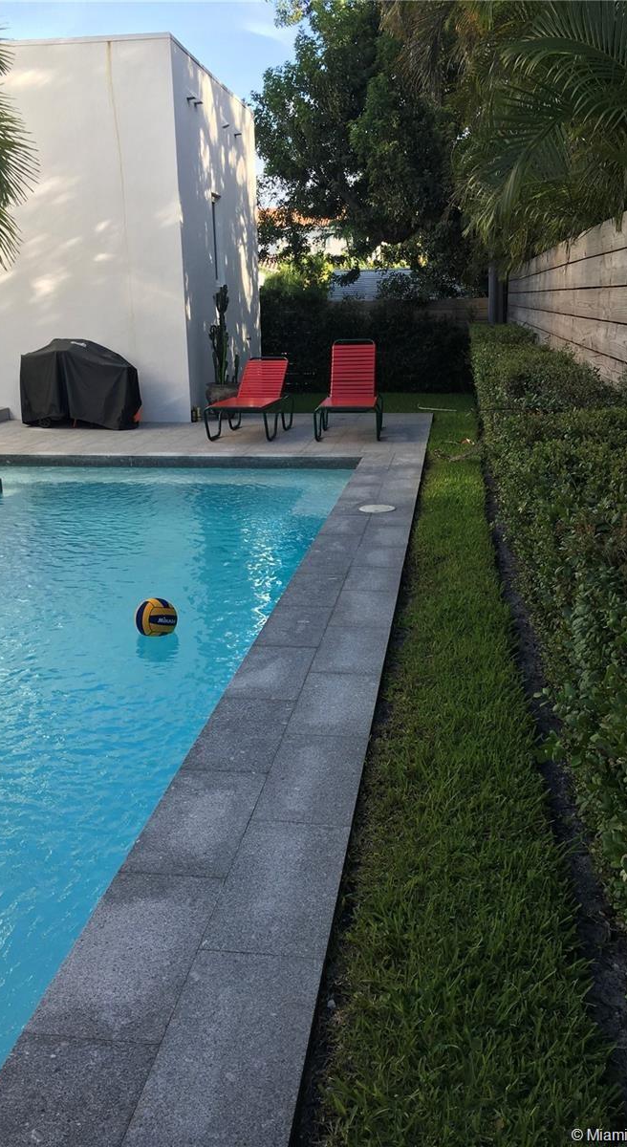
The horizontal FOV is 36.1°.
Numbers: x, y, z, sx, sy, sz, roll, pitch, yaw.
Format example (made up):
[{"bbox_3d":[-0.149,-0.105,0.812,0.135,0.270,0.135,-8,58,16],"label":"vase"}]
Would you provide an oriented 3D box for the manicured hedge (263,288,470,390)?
[{"bbox_3d":[0.904,-3.975,16.432,3.550,1.640,0.850,1,16,8],"label":"manicured hedge"}]

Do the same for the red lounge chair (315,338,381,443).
[{"bbox_3d":[0.433,-2.132,11.083,0.690,1.040,1.740,1,16,6],"label":"red lounge chair"}]

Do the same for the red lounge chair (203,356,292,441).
[{"bbox_3d":[-0.702,-2.077,11.351,0.690,0.830,1.870,1,16,9],"label":"red lounge chair"}]

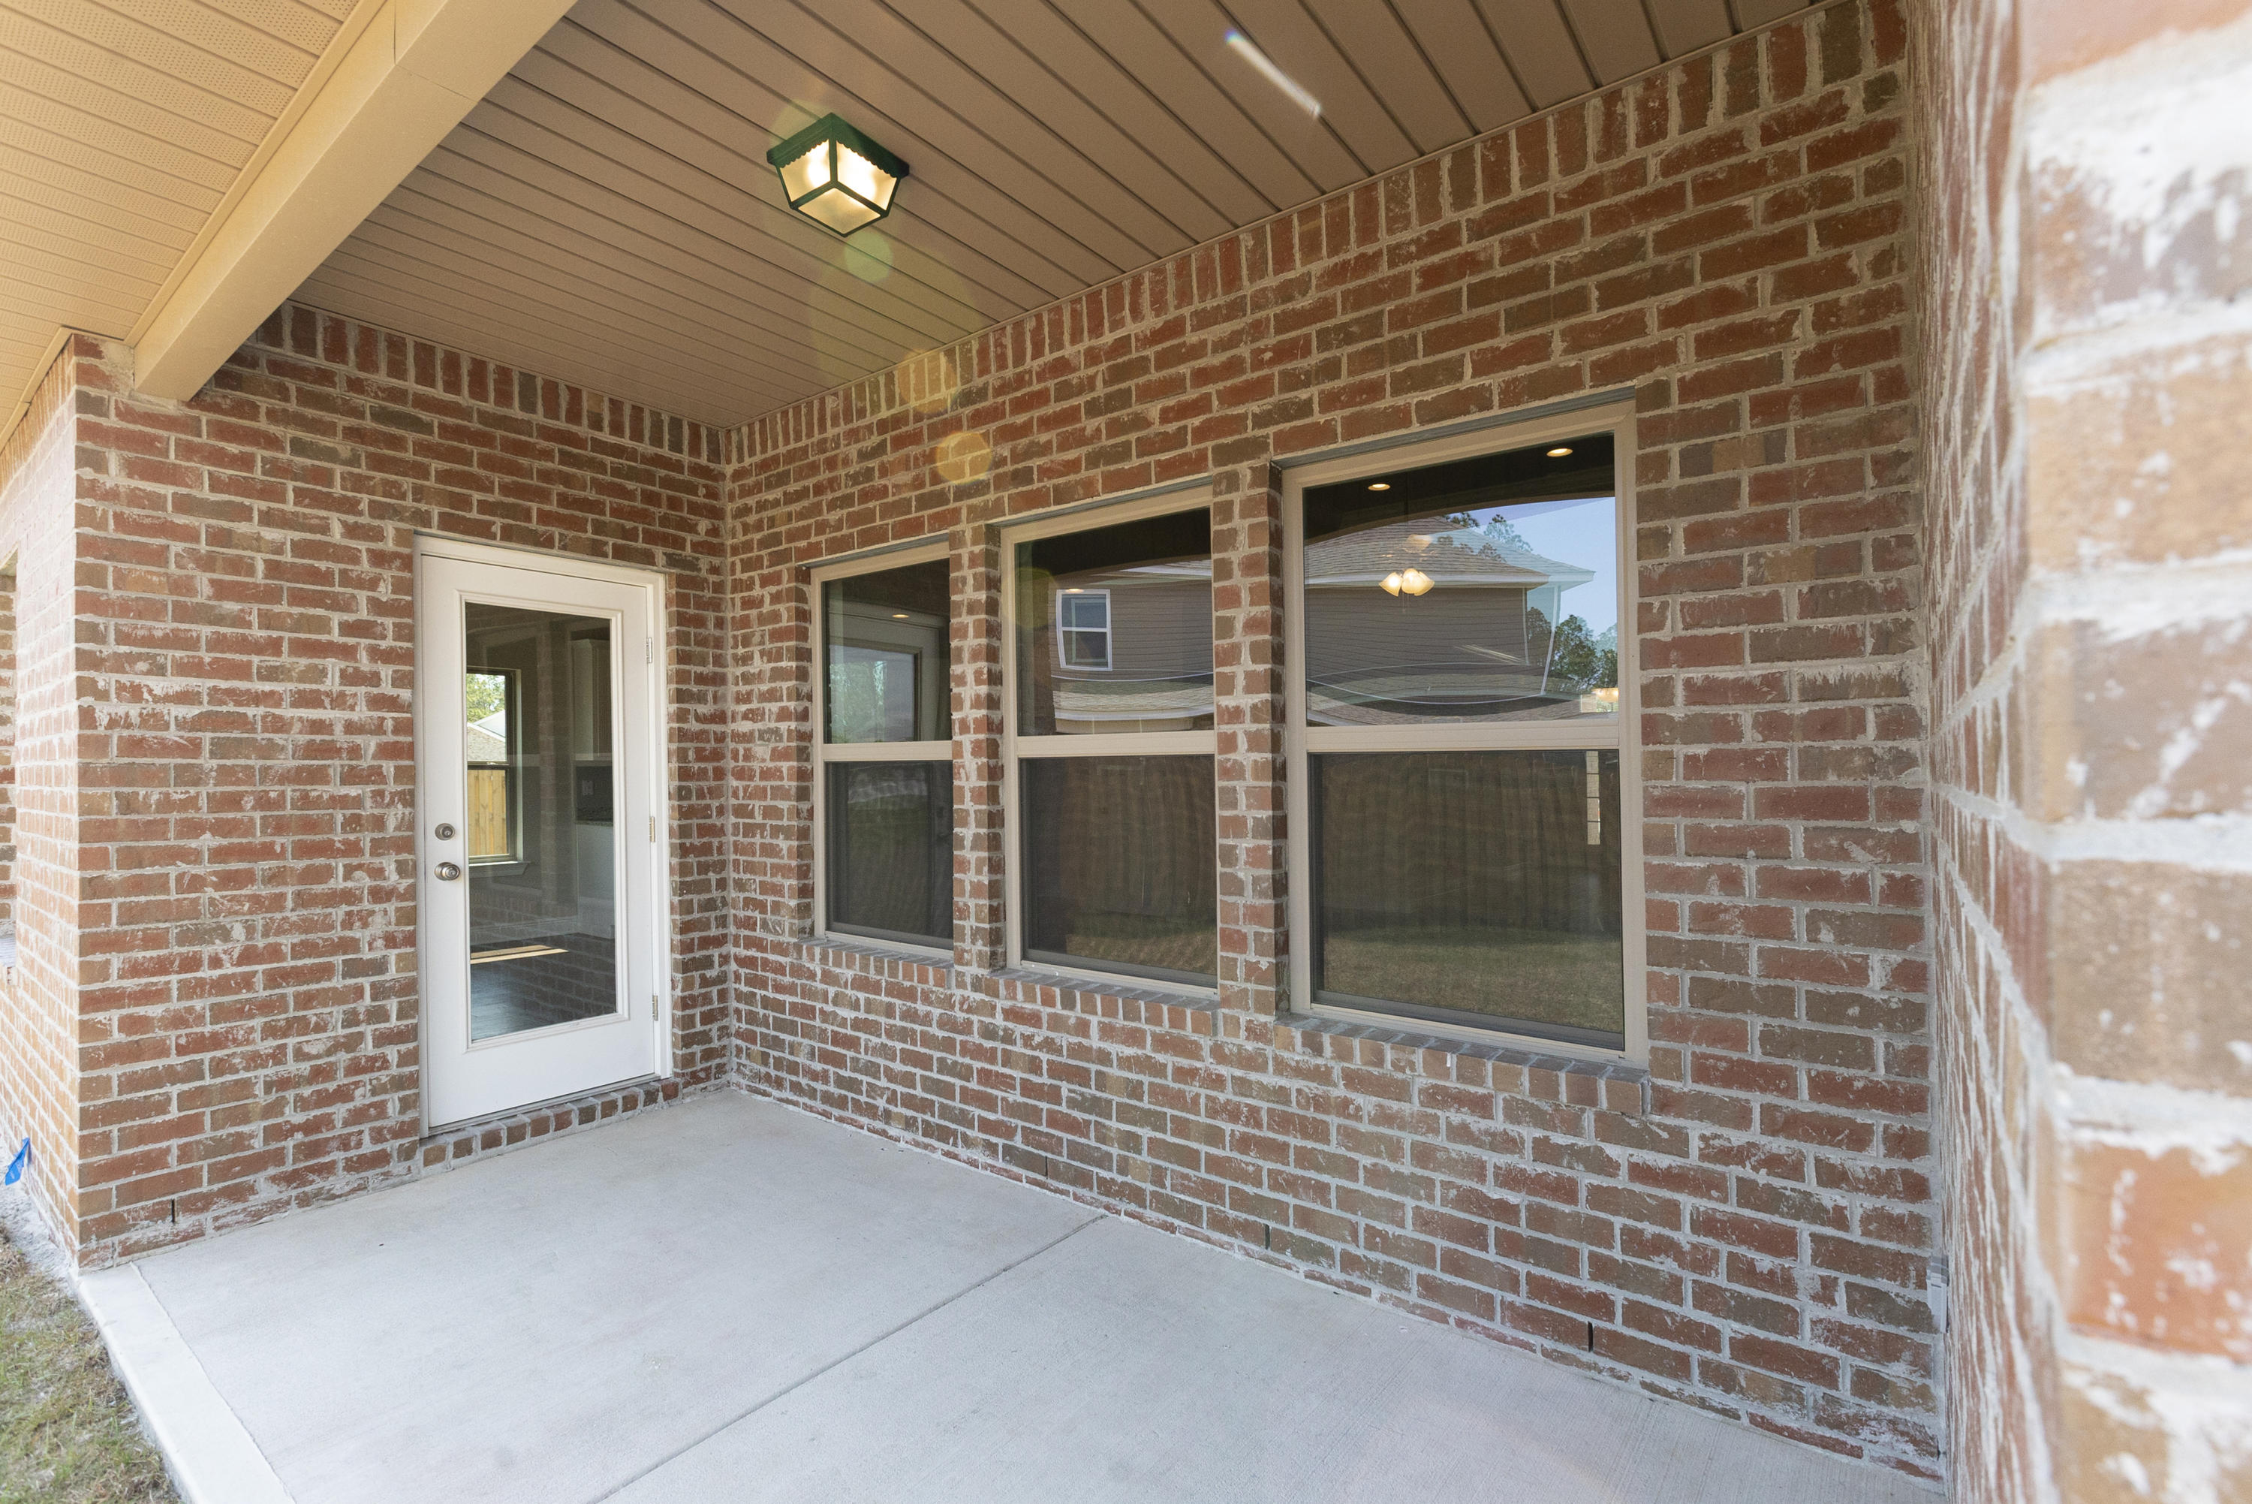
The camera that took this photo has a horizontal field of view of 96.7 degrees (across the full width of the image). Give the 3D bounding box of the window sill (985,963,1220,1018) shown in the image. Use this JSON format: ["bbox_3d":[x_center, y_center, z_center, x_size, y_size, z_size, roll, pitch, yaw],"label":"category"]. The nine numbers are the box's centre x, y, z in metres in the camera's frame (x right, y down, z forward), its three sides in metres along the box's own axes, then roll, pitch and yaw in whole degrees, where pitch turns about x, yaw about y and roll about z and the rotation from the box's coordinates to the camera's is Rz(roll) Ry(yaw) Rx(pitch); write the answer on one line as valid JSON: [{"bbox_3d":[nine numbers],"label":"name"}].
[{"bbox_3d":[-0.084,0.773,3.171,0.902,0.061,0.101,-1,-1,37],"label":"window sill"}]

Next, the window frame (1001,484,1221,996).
[{"bbox_3d":[-0.037,-0.023,3.245,0.911,1.529,0.079,-1,-1,37],"label":"window frame"}]

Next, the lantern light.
[{"bbox_3d":[-0.700,-1.395,2.467,0.250,0.134,0.246,-1,-1,37],"label":"lantern light"}]

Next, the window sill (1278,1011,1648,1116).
[{"bbox_3d":[0.803,0.767,2.510,0.911,0.084,0.101,-1,-1,37],"label":"window sill"}]

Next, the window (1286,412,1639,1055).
[{"bbox_3d":[0.849,-0.040,2.584,0.906,1.534,0.079,-1,-1,37],"label":"window"}]

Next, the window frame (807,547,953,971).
[{"bbox_3d":[-0.903,-0.003,3.890,0.906,1.518,0.079,-1,-1,37],"label":"window frame"}]

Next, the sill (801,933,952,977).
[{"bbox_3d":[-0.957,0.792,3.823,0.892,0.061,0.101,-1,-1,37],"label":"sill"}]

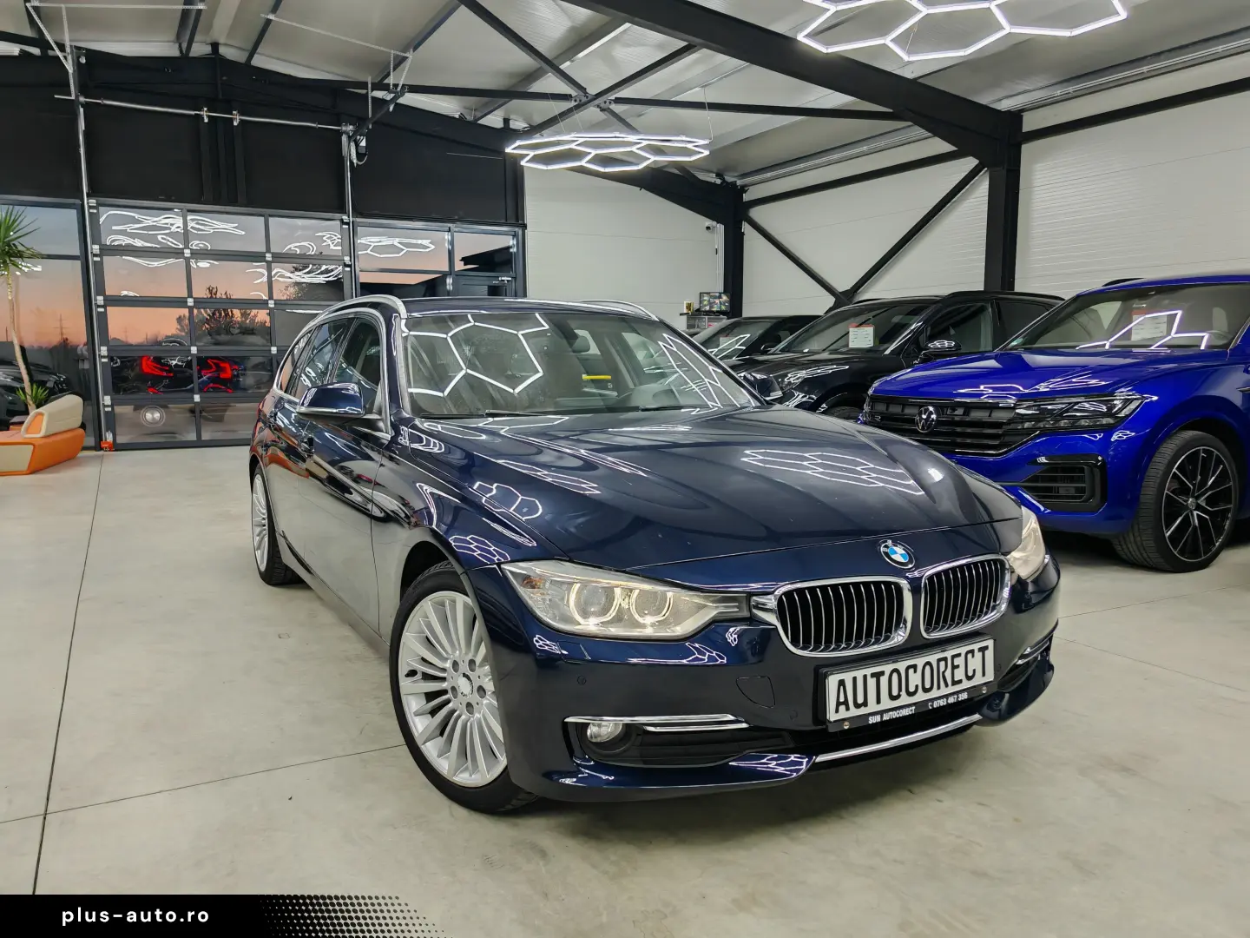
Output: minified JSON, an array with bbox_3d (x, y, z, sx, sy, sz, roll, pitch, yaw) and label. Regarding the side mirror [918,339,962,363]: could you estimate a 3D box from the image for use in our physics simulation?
[{"bbox_3d":[2.391,-0.887,7.106,0.180,0.190,0.280,-4,8,-26],"label":"side mirror"}]

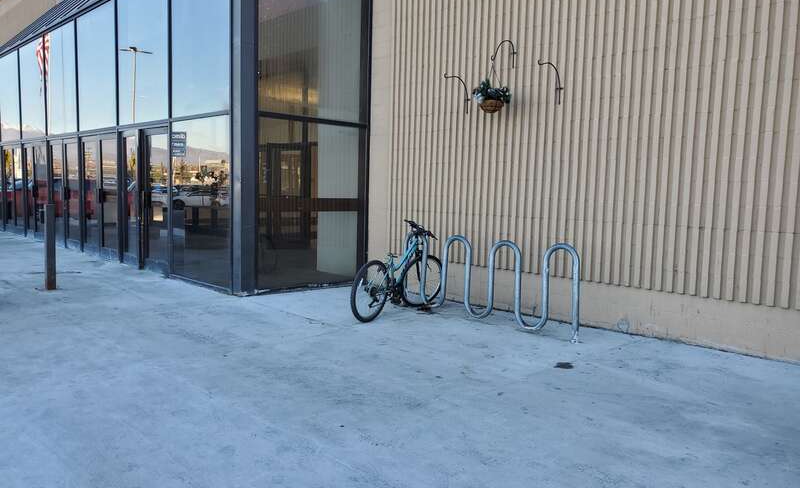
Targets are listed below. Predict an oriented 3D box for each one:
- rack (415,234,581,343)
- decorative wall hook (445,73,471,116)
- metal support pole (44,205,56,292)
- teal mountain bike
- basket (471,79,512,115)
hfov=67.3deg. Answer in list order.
[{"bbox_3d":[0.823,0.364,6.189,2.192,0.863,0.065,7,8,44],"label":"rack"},{"bbox_3d":[0.652,-1.719,6.906,0.050,0.415,0.430,7,8,44],"label":"decorative wall hook"},{"bbox_3d":[-4.229,0.034,7.271,0.098,1.040,0.098,7,8,44],"label":"metal support pole"},{"bbox_3d":[0.037,0.282,6.317,0.620,0.970,1.600,15,12,31],"label":"teal mountain bike"},{"bbox_3d":[0.984,-1.553,6.326,0.390,0.360,0.390,2,5,0],"label":"basket"}]

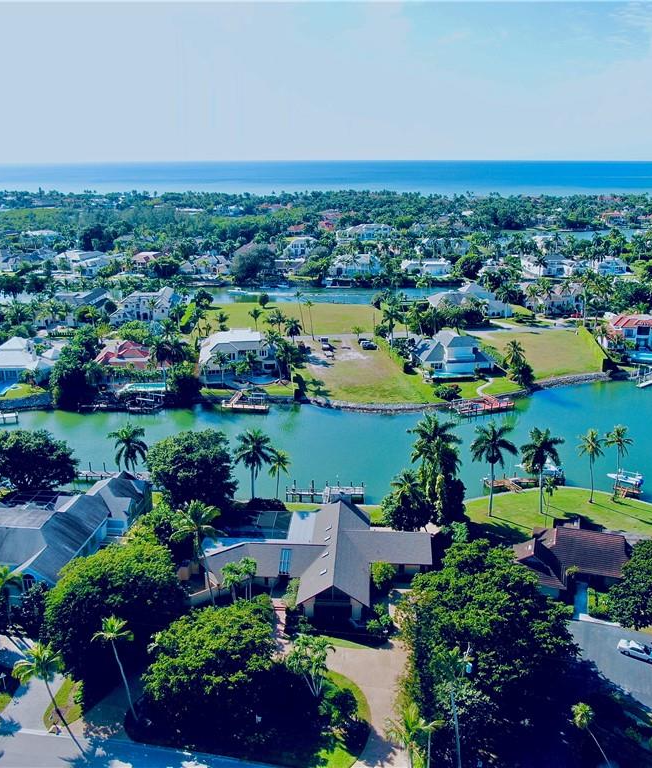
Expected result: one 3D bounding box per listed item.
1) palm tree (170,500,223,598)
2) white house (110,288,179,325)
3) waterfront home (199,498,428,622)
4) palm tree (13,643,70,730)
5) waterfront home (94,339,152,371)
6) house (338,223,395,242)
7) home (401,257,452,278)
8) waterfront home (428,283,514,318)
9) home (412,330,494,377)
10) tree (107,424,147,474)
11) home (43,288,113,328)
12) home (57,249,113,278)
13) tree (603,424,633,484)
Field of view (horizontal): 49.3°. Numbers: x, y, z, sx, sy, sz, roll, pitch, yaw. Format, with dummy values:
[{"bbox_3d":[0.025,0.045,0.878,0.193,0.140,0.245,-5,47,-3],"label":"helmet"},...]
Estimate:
[{"bbox_3d":[-16.558,22.800,92.783,6.650,16.200,6.650,0,18,0],"label":"palm tree"},{"bbox_3d":[-68.840,-29.670,275.000,23.700,9.500,26.220,0,17,0],"label":"white house"},{"bbox_3d":[-0.450,25.880,106.322,33.500,6.300,24.500,1,18,3],"label":"waterfront home"},{"bbox_3d":[-30.830,32.180,78.150,6.200,8.930,5.870,0,17,0],"label":"palm tree"},{"bbox_3d":[-58.300,-8.046,211.487,18.500,7.300,18.500,0,18,0],"label":"waterfront home"},{"bbox_3d":[29.500,-112.383,524.649,39.000,11.500,26.000,0,18,0],"label":"house"},{"bbox_3d":[55.730,-63.900,388.990,27.740,6.800,20.170,0,17,0],"label":"home"},{"bbox_3d":[58.500,-34.650,293.270,31.000,8.500,33.000,1,18,2],"label":"waterfront home"},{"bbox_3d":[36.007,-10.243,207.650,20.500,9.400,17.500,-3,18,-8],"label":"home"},{"bbox_3d":[-35.680,13.560,130.060,7.350,13.490,7.250,0,17,0],"label":"tree"},{"bbox_3d":[-96.070,-29.730,276.030,23.700,9.000,26.220,0,17,0],"label":"home"},{"bbox_3d":[-131.370,-65.910,392.590,27.740,8.500,30.260,0,17,0],"label":"home"},{"bbox_3d":[51.790,14.100,126.790,5.380,14.410,5.120,0,17,0],"label":"tree"}]

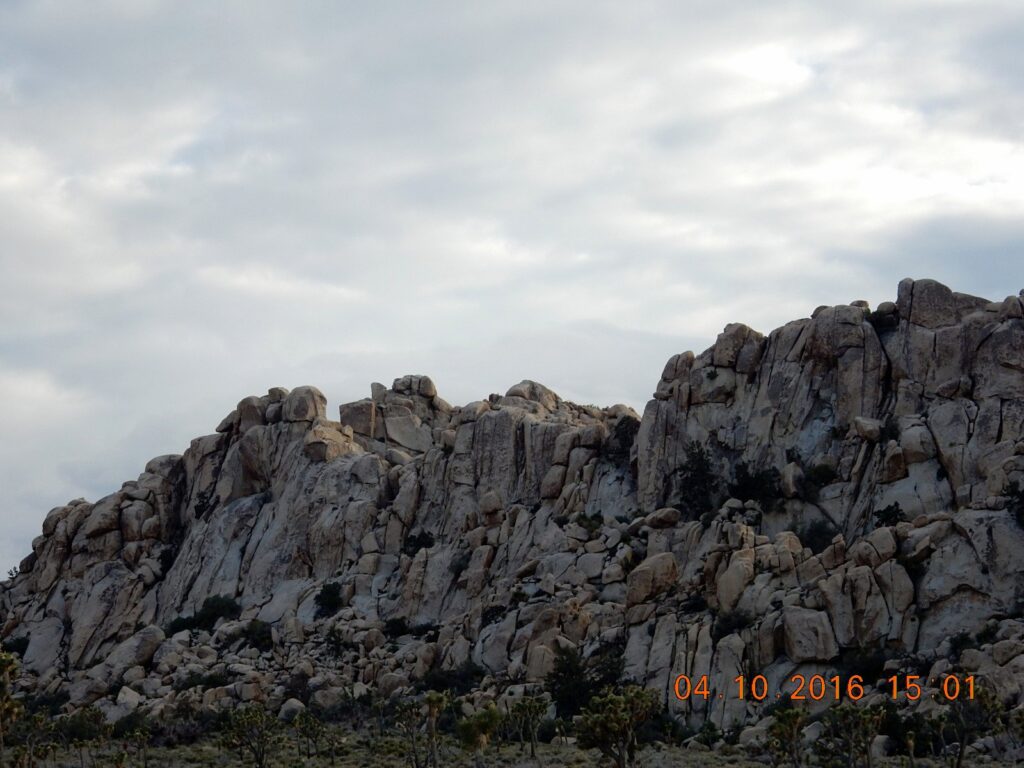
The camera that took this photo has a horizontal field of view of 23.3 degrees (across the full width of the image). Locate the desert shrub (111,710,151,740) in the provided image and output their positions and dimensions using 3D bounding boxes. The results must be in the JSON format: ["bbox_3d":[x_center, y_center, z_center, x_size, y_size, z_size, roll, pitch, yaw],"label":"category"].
[{"bbox_3d":[-28.249,25.287,184.000,2.960,2.220,2.520,0,-8,0],"label":"desert shrub"}]

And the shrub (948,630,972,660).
[{"bbox_3d":[37.042,21.656,205.000,1.897,2.287,1.708,0,-8,0],"label":"shrub"}]

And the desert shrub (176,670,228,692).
[{"bbox_3d":[-24.616,23.585,197.000,4.281,1.727,2.569,0,-8,0],"label":"desert shrub"}]

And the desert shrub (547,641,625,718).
[{"bbox_3d":[5.250,21.480,180.000,5.680,5.400,5.400,0,-8,0],"label":"desert shrub"}]

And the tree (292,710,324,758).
[{"bbox_3d":[-13.513,23.274,165.000,2.125,3.155,2.019,0,-8,0],"label":"tree"}]

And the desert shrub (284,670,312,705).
[{"bbox_3d":[-16.668,23.695,194.000,2.190,2.650,1.860,0,-8,0],"label":"desert shrub"}]

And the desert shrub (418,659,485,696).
[{"bbox_3d":[-4.748,23.032,195.000,5.180,2.980,3.370,0,-8,0],"label":"desert shrub"}]

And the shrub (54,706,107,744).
[{"bbox_3d":[-28.650,22.680,165.000,3.380,2.470,2.980,0,-8,0],"label":"shrub"}]

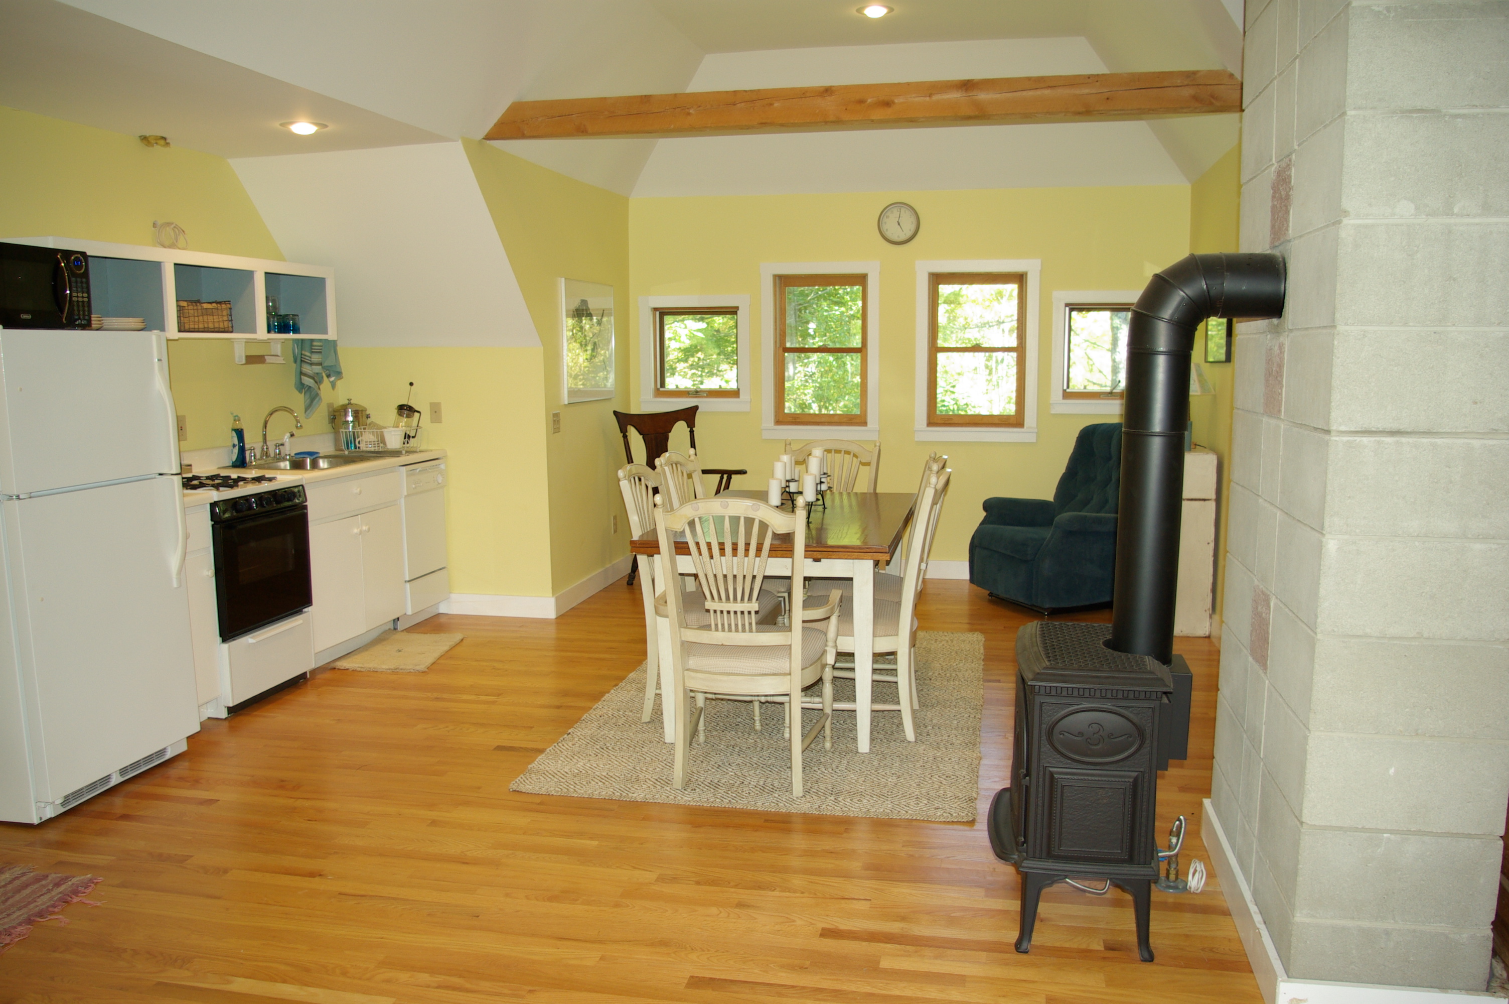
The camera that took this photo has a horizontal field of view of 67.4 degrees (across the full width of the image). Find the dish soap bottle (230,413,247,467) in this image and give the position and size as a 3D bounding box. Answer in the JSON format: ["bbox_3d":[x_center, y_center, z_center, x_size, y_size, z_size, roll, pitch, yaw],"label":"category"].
[{"bbox_3d":[-2.403,-0.285,5.252,0.070,0.245,0.050,4,9,27],"label":"dish soap bottle"}]

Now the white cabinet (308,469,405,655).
[{"bbox_3d":[-2.163,0.287,5.446,0.620,0.845,0.800,1,8,12],"label":"white cabinet"}]

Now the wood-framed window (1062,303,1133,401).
[{"bbox_3d":[2.193,-0.919,6.926,0.570,0.585,0.080,1,8,9],"label":"wood-framed window"}]

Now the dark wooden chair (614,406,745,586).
[{"bbox_3d":[-0.429,-0.007,6.805,0.600,1.100,0.640,-6,10,-37],"label":"dark wooden chair"}]

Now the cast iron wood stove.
[{"bbox_3d":[0.933,0.237,2.845,0.655,1.680,0.540,1,8,10],"label":"cast iron wood stove"}]

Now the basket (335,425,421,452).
[{"bbox_3d":[-2.049,-0.345,6.223,0.380,0.135,0.270,1,8,10],"label":"basket"}]

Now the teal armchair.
[{"bbox_3d":[1.786,0.064,6.435,0.860,1.030,0.790,-4,8,-22],"label":"teal armchair"}]

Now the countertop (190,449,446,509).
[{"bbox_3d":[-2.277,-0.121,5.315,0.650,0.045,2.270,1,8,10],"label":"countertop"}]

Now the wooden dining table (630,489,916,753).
[{"bbox_3d":[0.164,0.432,4.792,0.945,0.765,1.480,1,8,12],"label":"wooden dining table"}]

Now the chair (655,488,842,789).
[{"bbox_3d":[-0.031,0.443,3.905,0.640,1.005,0.600,1,8,10],"label":"chair"}]

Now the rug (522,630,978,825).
[{"bbox_3d":[0.185,0.809,4.799,1.525,0.014,2.430,1,8,12],"label":"rug"}]

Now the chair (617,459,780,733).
[{"bbox_3d":[-0.194,0.355,4.599,0.610,1.005,0.520,1,8,10],"label":"chair"}]

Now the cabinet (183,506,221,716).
[{"bbox_3d":[-2.438,0.460,4.418,0.600,0.870,0.300,1,8,10],"label":"cabinet"}]

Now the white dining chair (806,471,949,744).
[{"bbox_3d":[0.446,0.362,4.374,0.600,0.997,0.510,1,8,11],"label":"white dining chair"}]

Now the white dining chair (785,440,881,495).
[{"bbox_3d":[0.350,0.224,5.544,0.630,1.005,0.600,1,8,10],"label":"white dining chair"}]

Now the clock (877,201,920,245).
[{"bbox_3d":[0.891,-1.722,6.984,0.267,0.267,0.045,1,8,9],"label":"clock"}]

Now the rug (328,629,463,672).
[{"bbox_3d":[-1.713,0.720,5.534,0.460,0.012,0.650,0,8,4],"label":"rug"}]

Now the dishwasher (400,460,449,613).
[{"bbox_3d":[-2.029,0.205,6.086,0.600,0.855,0.475,1,8,12],"label":"dishwasher"}]

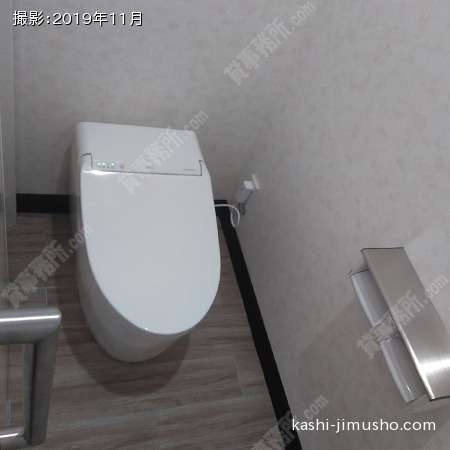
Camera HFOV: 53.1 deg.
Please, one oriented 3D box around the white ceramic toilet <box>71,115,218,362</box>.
[{"bbox_3d":[-0.272,0.101,1.417,0.376,0.481,0.685,1,54,-23],"label":"white ceramic toilet"}]

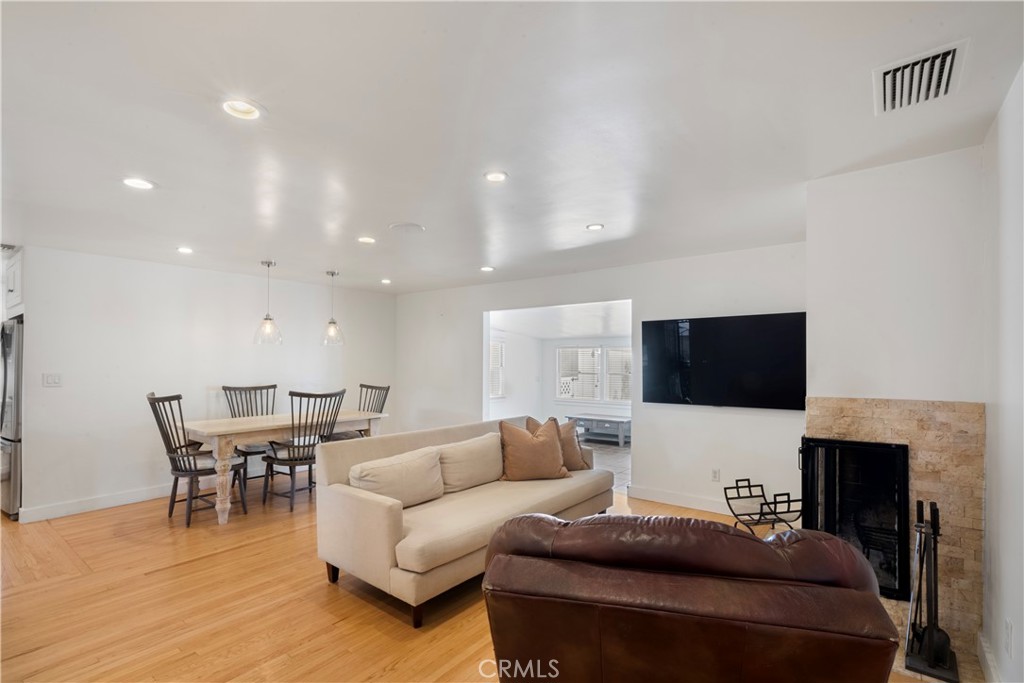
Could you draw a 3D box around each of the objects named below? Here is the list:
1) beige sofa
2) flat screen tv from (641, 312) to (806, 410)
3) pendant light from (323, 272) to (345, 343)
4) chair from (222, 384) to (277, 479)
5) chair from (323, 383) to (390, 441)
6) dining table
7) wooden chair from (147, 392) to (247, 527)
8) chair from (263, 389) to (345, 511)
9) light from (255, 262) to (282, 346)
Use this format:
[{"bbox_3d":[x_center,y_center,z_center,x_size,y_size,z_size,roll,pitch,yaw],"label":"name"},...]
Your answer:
[{"bbox_3d":[-0.172,1.122,3.469,0.922,0.857,2.209,-2,-3,39],"label":"beige sofa"},{"bbox_3d":[1.862,0.185,4.153,1.385,0.807,0.057,-2,-3,39],"label":"flat screen tv"},{"bbox_3d":[-2.020,-0.371,5.121,0.265,0.810,0.265,-2,-3,39],"label":"pendant light"},{"bbox_3d":[-2.783,1.051,5.004,0.665,1.098,0.529,-2,-3,39],"label":"chair"},{"bbox_3d":[-1.781,1.059,5.195,0.529,1.098,0.665,-2,-3,39],"label":"chair"},{"bbox_3d":[-2.297,1.196,4.717,0.889,0.791,1.788,-2,-3,39],"label":"dining table"},{"bbox_3d":[-2.796,1.019,4.058,0.529,1.098,0.665,-2,-3,39],"label":"wooden chair"},{"bbox_3d":[-1.995,1.032,4.421,0.665,1.098,0.529,-1,-2,35],"label":"chair"},{"bbox_3d":[-2.432,-0.389,4.536,0.265,0.817,0.265,-2,-3,39],"label":"light"}]

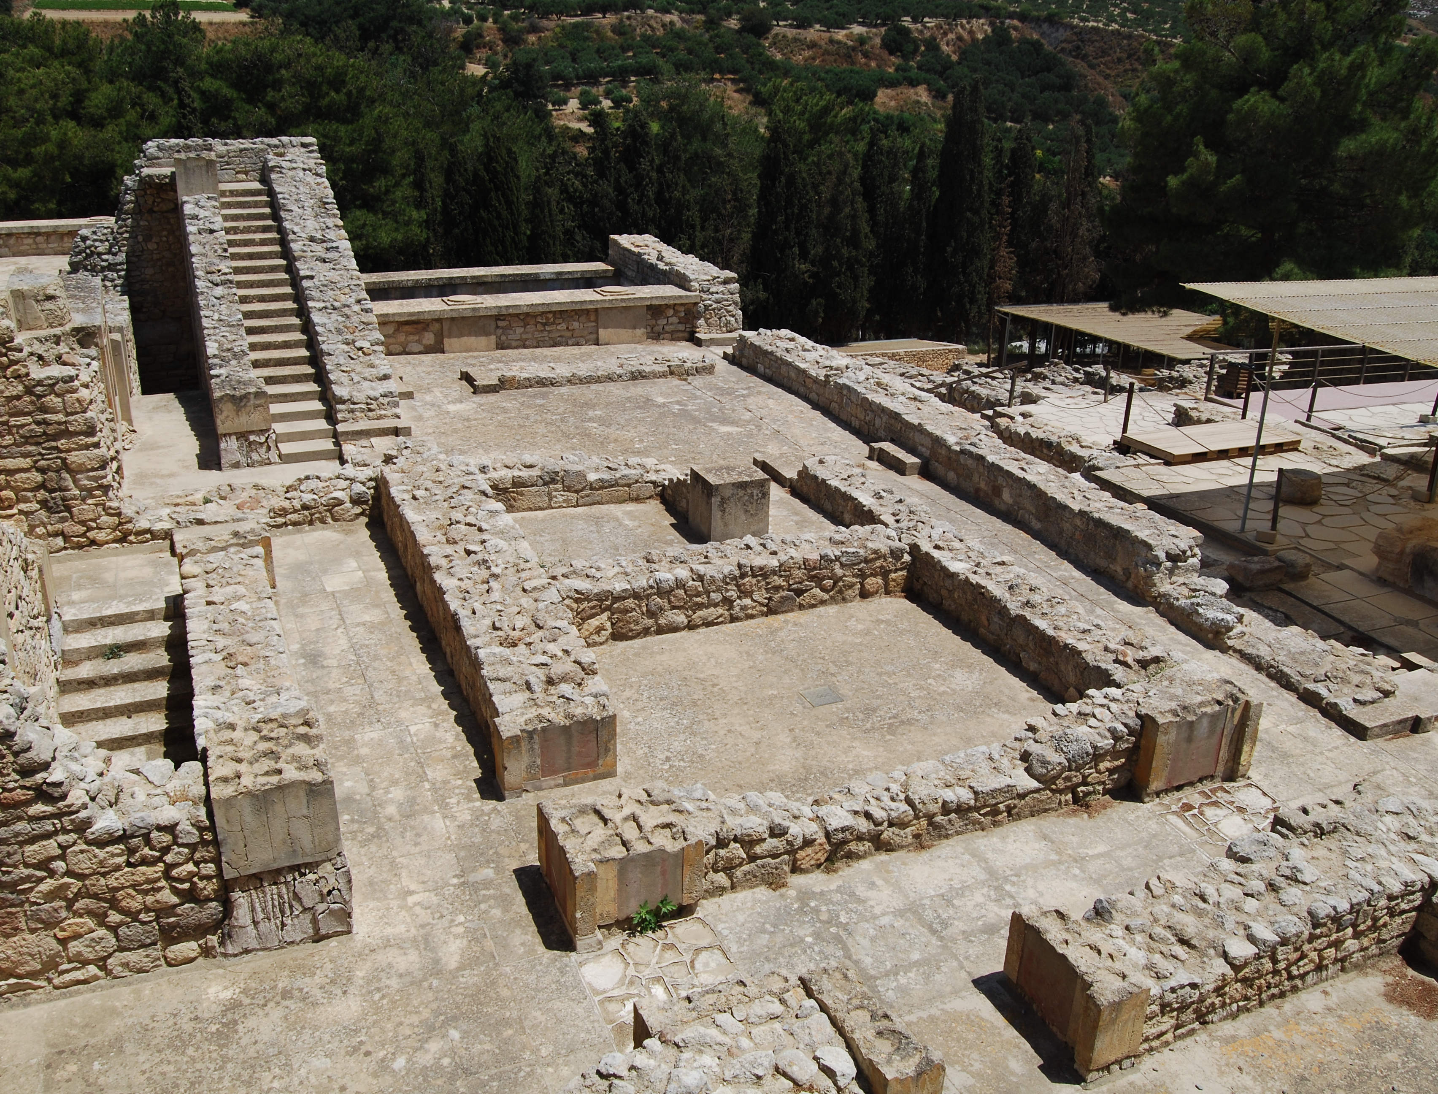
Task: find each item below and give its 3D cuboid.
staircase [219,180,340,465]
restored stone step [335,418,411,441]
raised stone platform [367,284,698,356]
[{"bbox_3d":[-7.786,-4.192,21.350,0.795,3.390,8.586,-8,22,-22],"label":"staircase"},{"bbox_3d":[-5.356,-1.809,18.916,1.075,0.132,0.588,-8,22,-22],"label":"restored stone step"},{"bbox_3d":[-4.142,-4.808,26.061,7.448,0.882,1.593,-8,22,-21],"label":"raised stone platform"}]

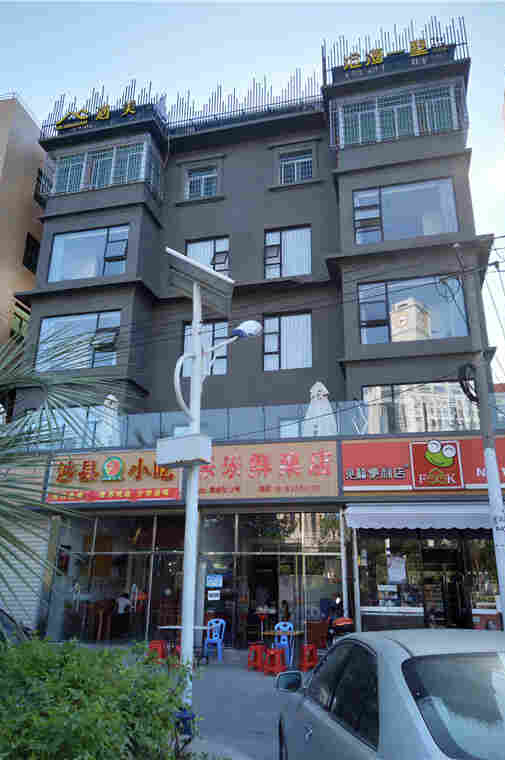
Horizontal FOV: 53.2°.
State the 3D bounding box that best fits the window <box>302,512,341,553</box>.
[{"bbox_3d":[1.715,3.794,12.575,1.000,1.000,0.100,-4,-19,12],"label":"window"}]

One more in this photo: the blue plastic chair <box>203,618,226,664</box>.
[{"bbox_3d":[-0.807,5.611,10.880,0.440,0.850,0.500,-4,-19,12],"label":"blue plastic chair"}]

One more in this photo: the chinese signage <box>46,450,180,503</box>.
[{"bbox_3d":[-3.772,2.674,13.900,3.877,1.320,0.150,-4,-20,12],"label":"chinese signage"}]

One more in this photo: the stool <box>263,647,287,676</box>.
[{"bbox_3d":[0.433,5.171,9.334,0.330,0.450,0.330,-4,-20,12],"label":"stool"}]

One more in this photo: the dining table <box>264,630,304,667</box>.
[{"bbox_3d":[0.622,5.426,10.102,0.760,0.730,0.680,-4,-19,12],"label":"dining table"}]

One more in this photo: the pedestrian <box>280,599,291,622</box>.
[{"bbox_3d":[0.768,5.712,11.694,0.450,1.200,0.500,-4,-19,12],"label":"pedestrian"}]

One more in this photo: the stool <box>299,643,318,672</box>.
[{"bbox_3d":[1.137,5.590,10.154,0.350,0.460,0.350,-4,-19,12],"label":"stool"}]

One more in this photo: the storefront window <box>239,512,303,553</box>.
[{"bbox_3d":[0.444,3.894,12.808,1.628,0.963,0.080,-4,-20,12],"label":"storefront window"}]

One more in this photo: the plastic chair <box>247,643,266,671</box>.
[{"bbox_3d":[0.087,5.581,10.154,0.350,0.460,0.350,-4,-19,12],"label":"plastic chair"}]

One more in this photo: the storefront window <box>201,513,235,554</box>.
[{"bbox_3d":[-0.904,3.964,13.102,0.962,0.949,0.080,-4,-20,12],"label":"storefront window"}]

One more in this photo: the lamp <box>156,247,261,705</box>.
[{"bbox_3d":[-0.595,1.198,7.221,2.000,6.900,1.350,-15,-24,39],"label":"lamp"}]

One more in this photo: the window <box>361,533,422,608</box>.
[{"bbox_3d":[3.256,4.504,11.924,1.404,1.631,0.080,-4,-20,12],"label":"window"}]

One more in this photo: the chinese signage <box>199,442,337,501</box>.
[{"bbox_3d":[0.170,2.366,13.079,4.019,1.387,0.150,-4,-20,12],"label":"chinese signage"}]

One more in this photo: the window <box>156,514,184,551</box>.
[{"bbox_3d":[-2.156,4.049,13.367,0.862,0.911,0.080,-4,-20,12],"label":"window"}]

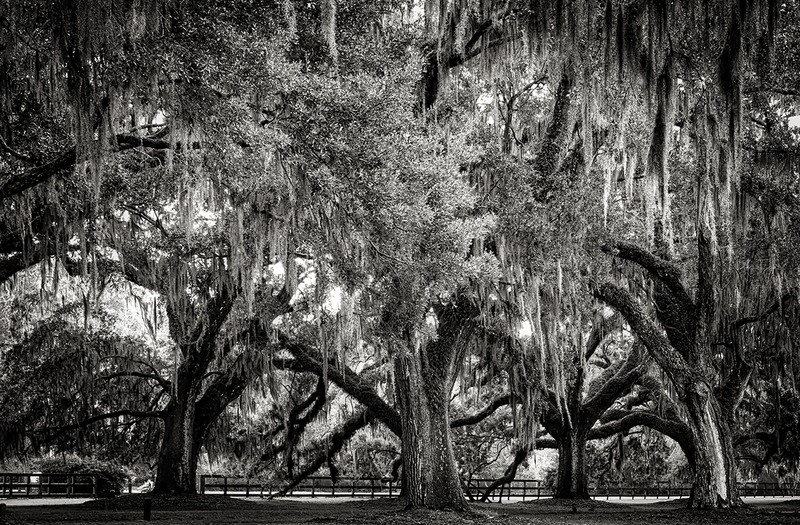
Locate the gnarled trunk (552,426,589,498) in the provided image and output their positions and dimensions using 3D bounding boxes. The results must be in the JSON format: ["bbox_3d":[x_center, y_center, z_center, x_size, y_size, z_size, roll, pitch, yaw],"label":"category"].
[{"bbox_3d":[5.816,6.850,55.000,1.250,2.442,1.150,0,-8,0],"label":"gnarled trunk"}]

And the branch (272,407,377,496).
[{"bbox_3d":[-2.328,5.827,50.000,3.206,2.775,1.300,0,-8,0],"label":"branch"}]

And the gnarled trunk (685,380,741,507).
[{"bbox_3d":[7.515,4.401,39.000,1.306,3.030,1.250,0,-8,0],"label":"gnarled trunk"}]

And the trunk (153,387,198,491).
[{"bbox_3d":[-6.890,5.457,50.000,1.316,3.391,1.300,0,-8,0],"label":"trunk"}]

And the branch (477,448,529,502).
[{"bbox_3d":[3.382,6.928,53.000,1.634,1.830,0.900,0,-8,0],"label":"branch"}]

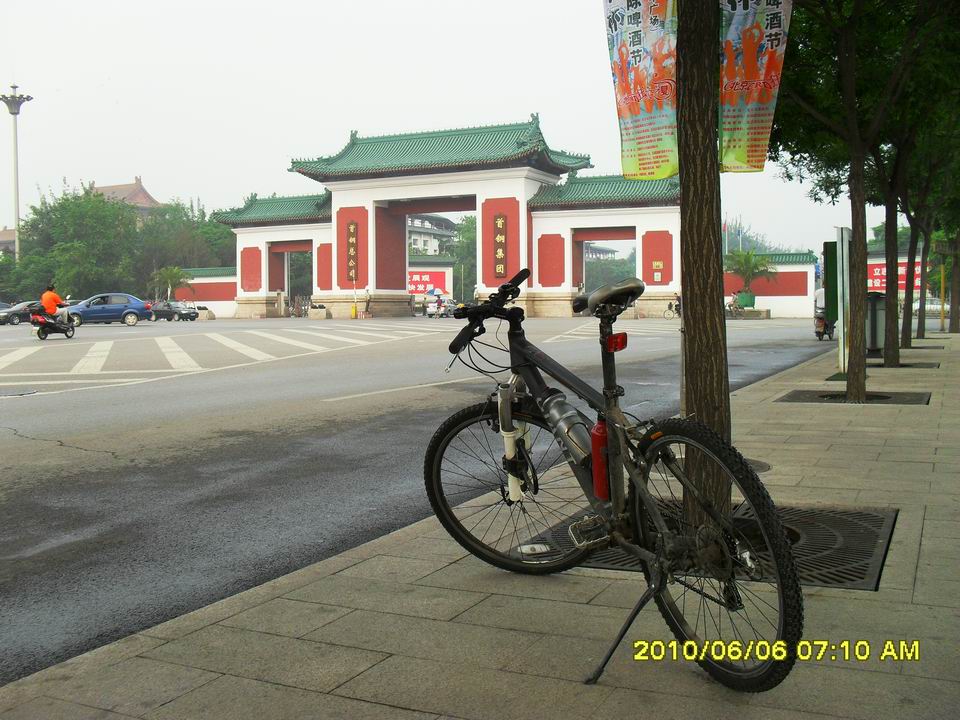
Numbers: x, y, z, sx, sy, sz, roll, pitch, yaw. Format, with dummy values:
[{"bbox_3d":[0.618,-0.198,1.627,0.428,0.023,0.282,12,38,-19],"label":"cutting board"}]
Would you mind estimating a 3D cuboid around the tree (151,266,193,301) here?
[{"bbox_3d":[-23.203,-5.716,73.000,3.100,2.750,3.100,0,4,11],"label":"tree"}]

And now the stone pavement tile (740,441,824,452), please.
[{"bbox_3d":[1.925,0.588,6.283,0.626,0.050,0.311,0,3,26],"label":"stone pavement tile"}]

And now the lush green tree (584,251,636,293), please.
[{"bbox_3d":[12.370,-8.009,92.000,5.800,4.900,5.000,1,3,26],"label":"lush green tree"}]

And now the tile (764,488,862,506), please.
[{"bbox_3d":[1.514,0.673,4.760,0.633,0.050,0.307,0,3,26],"label":"tile"}]

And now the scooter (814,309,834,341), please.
[{"bbox_3d":[9.389,-1.030,26.300,0.660,1.050,1.720,1,4,30],"label":"scooter"}]

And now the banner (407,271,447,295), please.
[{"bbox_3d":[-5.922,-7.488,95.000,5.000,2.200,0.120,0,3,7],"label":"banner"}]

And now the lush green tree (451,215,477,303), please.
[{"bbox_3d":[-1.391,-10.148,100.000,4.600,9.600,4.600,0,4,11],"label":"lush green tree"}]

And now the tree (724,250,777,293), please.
[{"bbox_3d":[16.598,-5.471,60.000,3.100,2.600,3.000,1,3,26],"label":"tree"}]

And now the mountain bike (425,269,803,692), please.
[{"bbox_3d":[0.305,0.258,2.705,0.610,1.030,1.580,-2,4,-24],"label":"mountain bike"}]

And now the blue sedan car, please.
[{"bbox_3d":[-16.700,-2.190,42.700,4.500,1.450,1.730,-3,4,-37],"label":"blue sedan car"}]

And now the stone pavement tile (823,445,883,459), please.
[{"bbox_3d":[2.261,0.581,5.873,0.317,0.045,0.605,1,3,26],"label":"stone pavement tile"}]

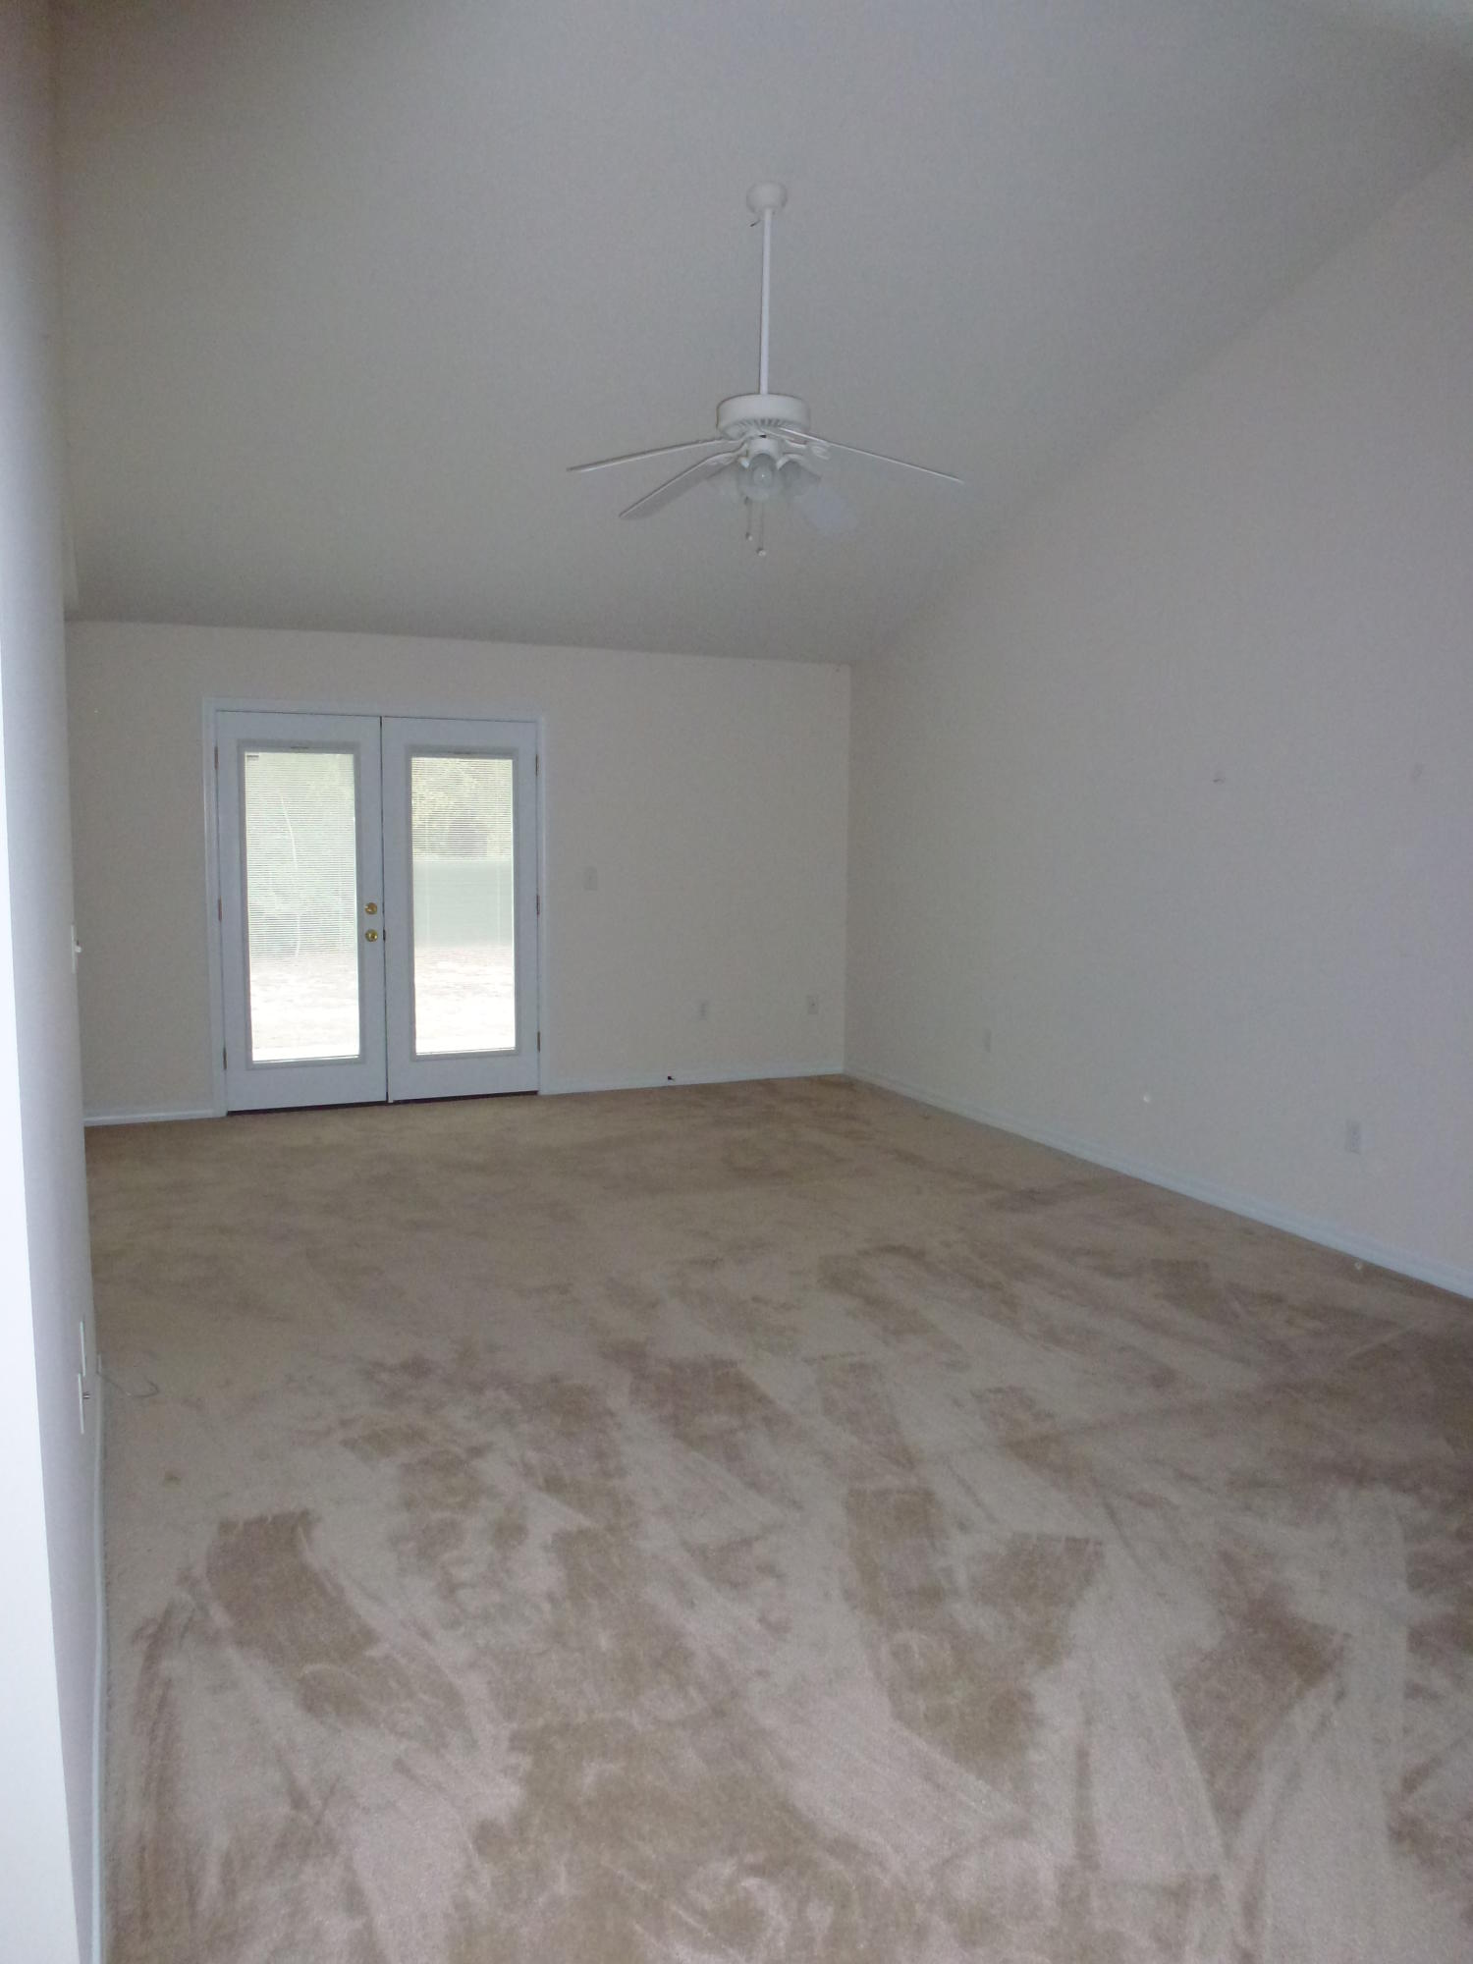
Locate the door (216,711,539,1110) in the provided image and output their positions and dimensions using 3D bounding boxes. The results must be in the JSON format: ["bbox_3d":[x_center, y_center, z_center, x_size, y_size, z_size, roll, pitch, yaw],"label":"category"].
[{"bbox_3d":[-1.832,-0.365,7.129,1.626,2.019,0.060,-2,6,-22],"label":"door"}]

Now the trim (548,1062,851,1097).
[{"bbox_3d":[-0.206,0.554,7.898,1.853,0.082,0.016,-2,6,-22],"label":"trim"}]

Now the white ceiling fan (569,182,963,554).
[{"bbox_3d":[0.092,-1.883,4.139,1.270,1.106,1.230,0,6,-7],"label":"white ceiling fan"}]

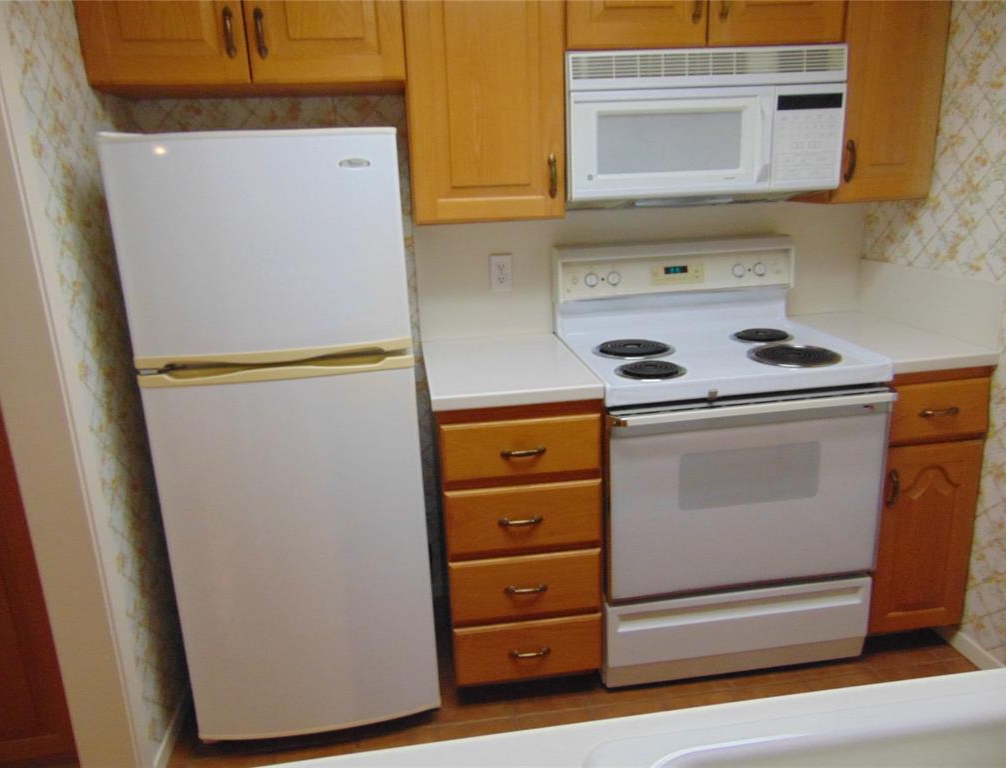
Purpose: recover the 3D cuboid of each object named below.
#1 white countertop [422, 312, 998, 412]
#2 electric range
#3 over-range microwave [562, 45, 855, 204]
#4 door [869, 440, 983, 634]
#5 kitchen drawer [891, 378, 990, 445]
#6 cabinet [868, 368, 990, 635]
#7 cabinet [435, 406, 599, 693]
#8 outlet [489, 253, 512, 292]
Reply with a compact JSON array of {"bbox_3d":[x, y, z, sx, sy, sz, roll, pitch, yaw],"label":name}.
[{"bbox_3d":[0.524,-0.087,2.153,1.482,0.039,0.632,-5,16,-6],"label":"white countertop"},{"bbox_3d":[0.601,0.196,2.218,0.760,1.183,0.675,-5,16,-6],"label":"electric range"},{"bbox_3d":[0.537,-0.728,2.134,0.760,0.391,0.335,-5,16,-6],"label":"over-range microwave"},{"bbox_3d":[1.193,0.444,2.113,0.287,0.590,0.022,-4,16,-7],"label":"door"},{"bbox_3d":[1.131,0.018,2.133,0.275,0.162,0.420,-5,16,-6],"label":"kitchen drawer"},{"bbox_3d":[1.129,0.264,2.331,0.291,0.792,0.630,-5,16,-6],"label":"cabinet"},{"bbox_3d":[0.021,0.352,2.207,0.407,0.792,0.630,-5,16,-6],"label":"cabinet"},{"bbox_3d":[-0.003,-0.350,2.335,0.071,0.115,0.012,-5,16,-6],"label":"outlet"}]

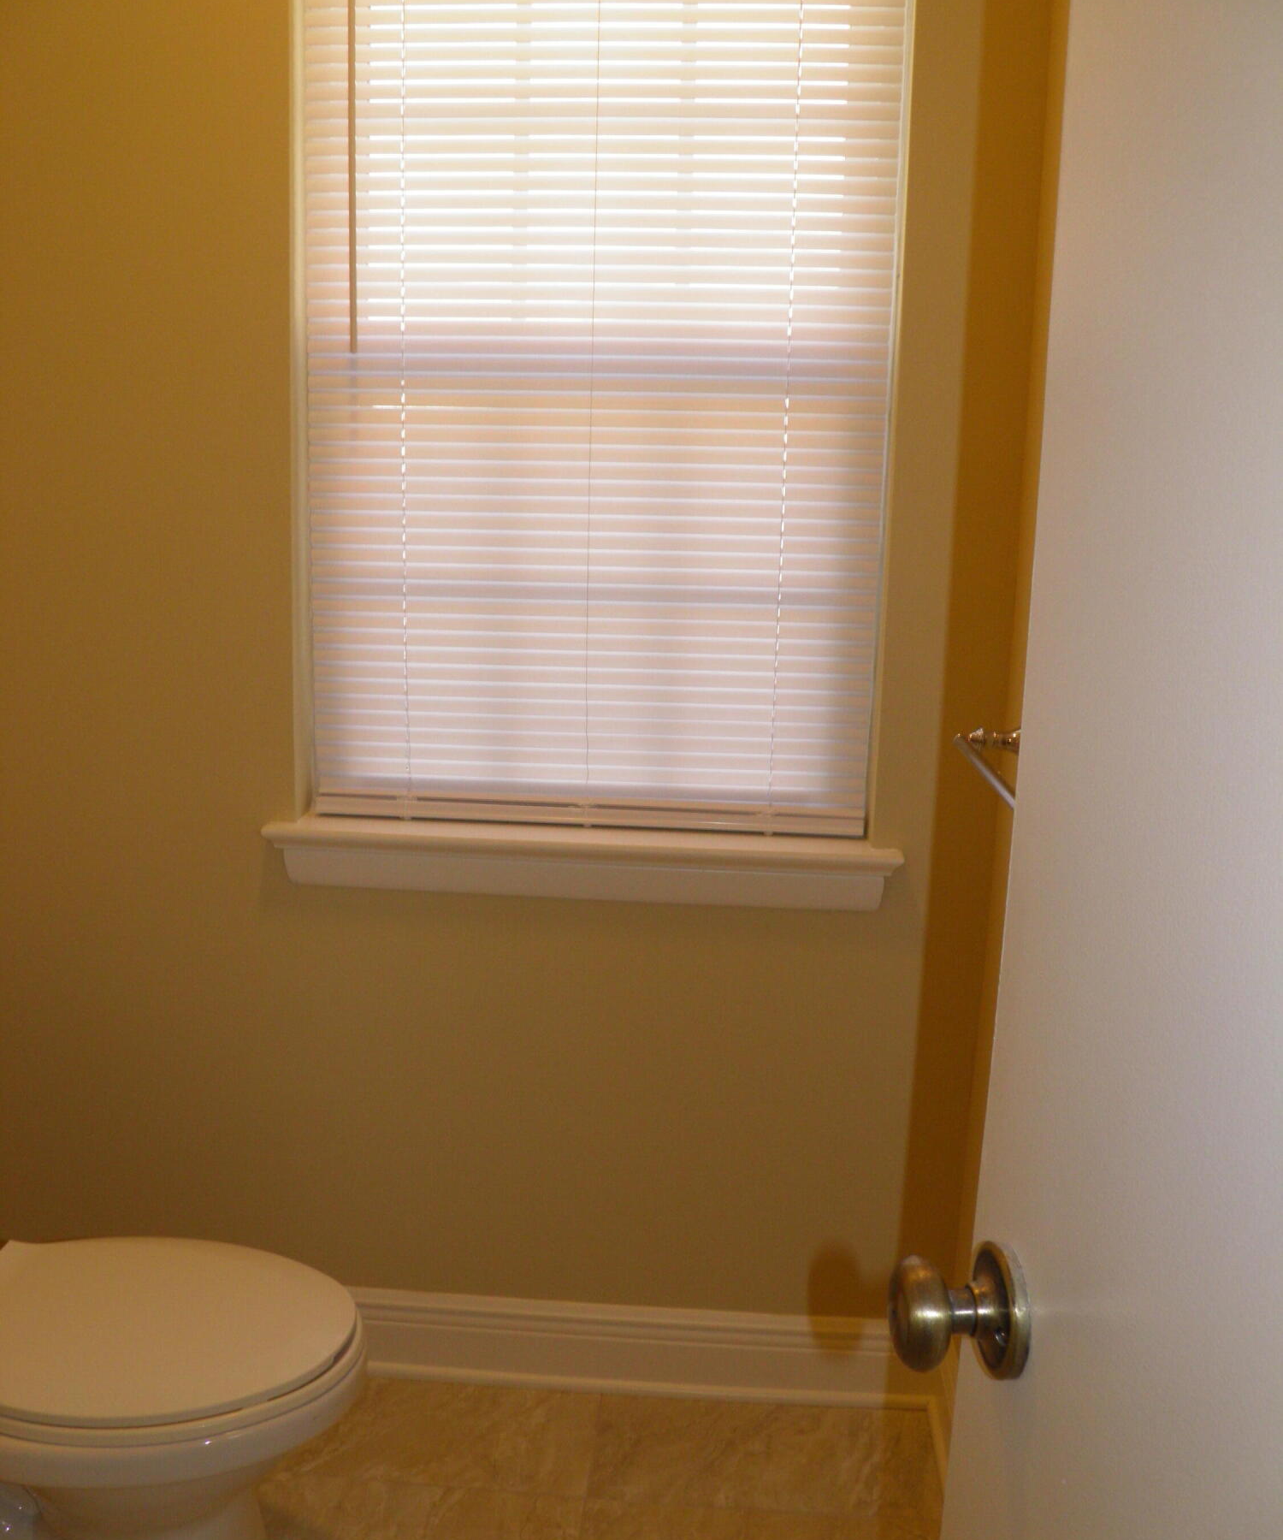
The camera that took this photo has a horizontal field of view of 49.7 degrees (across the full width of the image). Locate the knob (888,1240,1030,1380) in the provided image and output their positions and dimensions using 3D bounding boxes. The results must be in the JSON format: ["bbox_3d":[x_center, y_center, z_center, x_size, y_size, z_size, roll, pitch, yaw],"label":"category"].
[{"bbox_3d":[0.158,0.272,0.695,0.058,0.066,0.066,0,11,-7],"label":"knob"}]

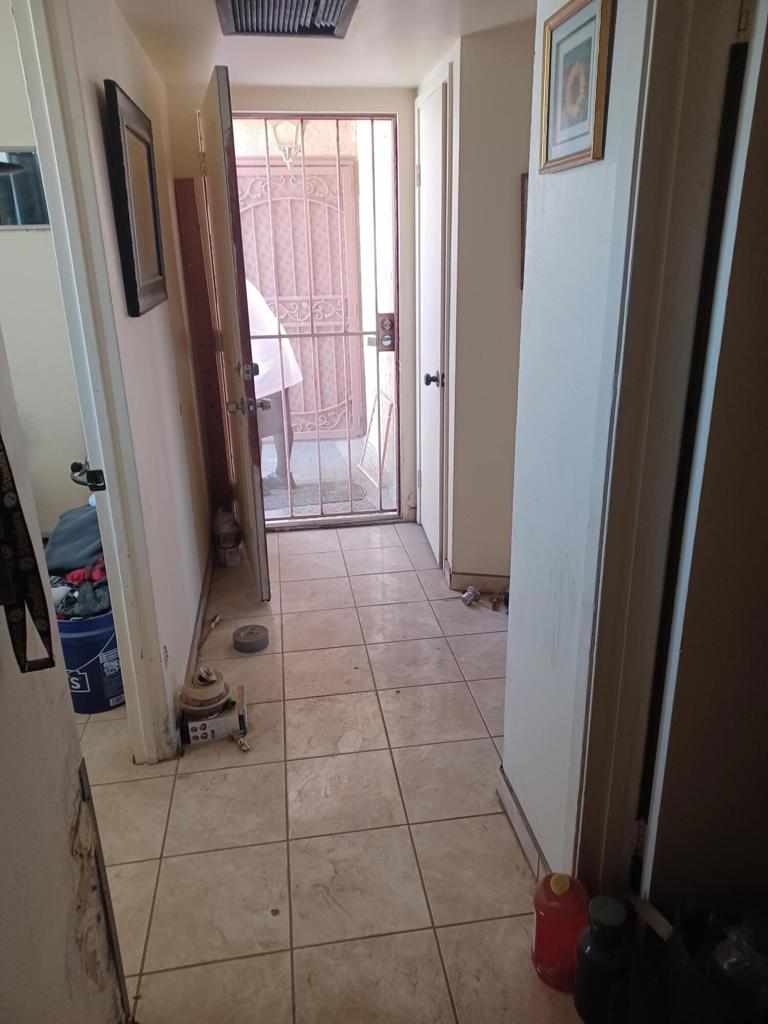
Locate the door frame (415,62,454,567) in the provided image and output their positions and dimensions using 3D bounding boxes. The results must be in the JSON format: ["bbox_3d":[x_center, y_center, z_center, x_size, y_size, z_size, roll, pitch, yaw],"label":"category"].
[{"bbox_3d":[0.267,-0.821,3.479,0.100,2.120,0.750,-4,20,-7],"label":"door frame"}]

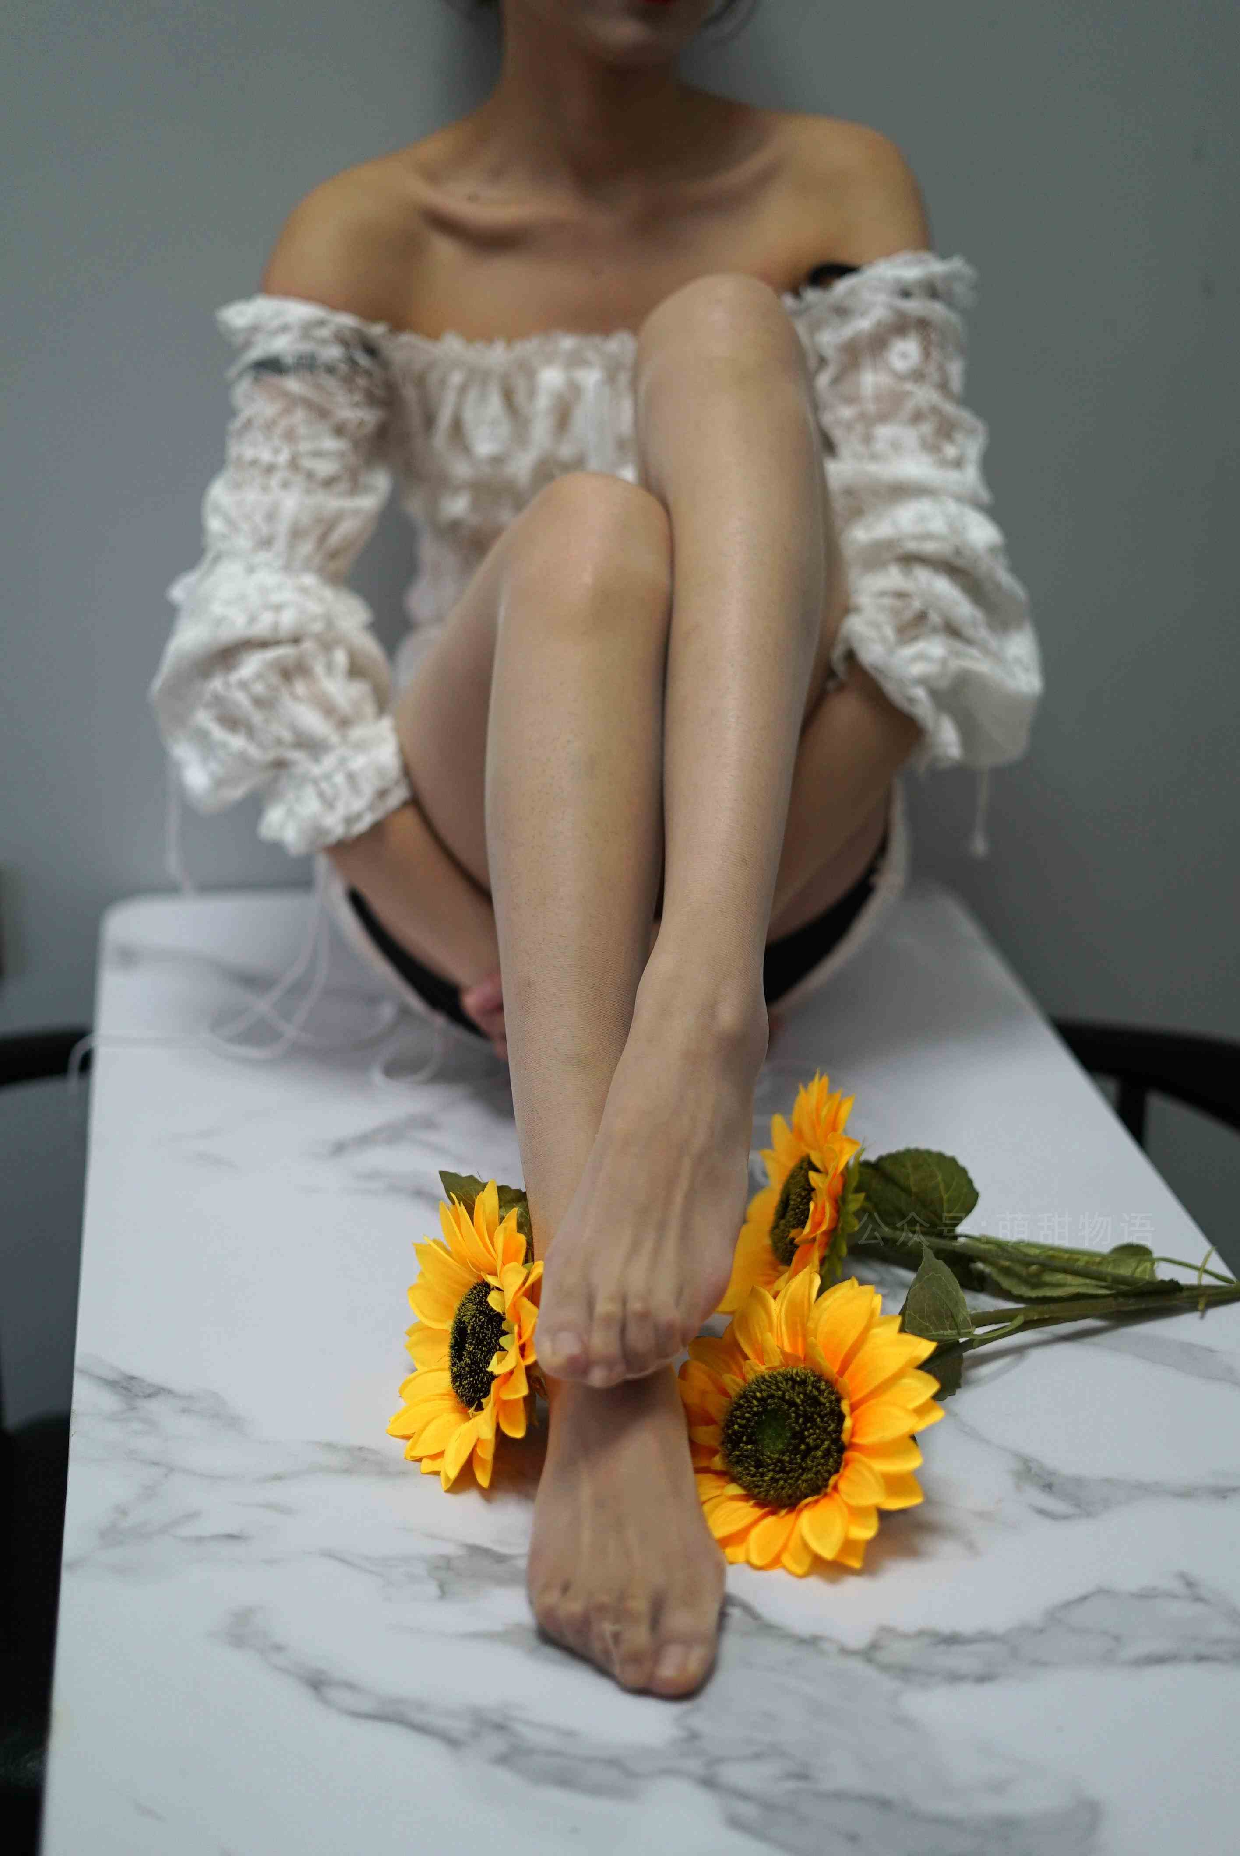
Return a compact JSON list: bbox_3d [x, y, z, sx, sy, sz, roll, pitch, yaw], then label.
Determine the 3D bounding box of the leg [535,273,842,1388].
[{"bbox_3d":[0.043,-0.085,1.271,0.135,0.425,0.460,4,23,4],"label":"leg"}]

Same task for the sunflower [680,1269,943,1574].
[{"bbox_3d":[0.083,0.213,1.158,0.140,0.140,0.055,16,5,29],"label":"sunflower"}]

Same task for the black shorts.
[{"bbox_3d":[-0.004,-0.040,1.662,0.350,0.180,0.250,1,23,-3],"label":"black shorts"}]

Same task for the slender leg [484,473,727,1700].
[{"bbox_3d":[-0.003,0.034,1.187,0.120,0.420,0.450,-2,23,-9],"label":"slender leg"}]

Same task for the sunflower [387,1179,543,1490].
[{"bbox_3d":[-0.063,0.188,1.188,0.055,0.140,0.140,4,17,-41],"label":"sunflower"}]

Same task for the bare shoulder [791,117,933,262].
[{"bbox_3d":[0.141,-0.436,1.517,0.085,0.090,0.100,1,23,-3],"label":"bare shoulder"}]

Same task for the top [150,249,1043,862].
[{"bbox_3d":[-0.015,-0.232,1.550,0.530,0.360,0.270,1,23,-3],"label":"top"}]

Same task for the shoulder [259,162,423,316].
[{"bbox_3d":[-0.165,-0.404,1.506,0.095,0.095,0.100,1,23,-3],"label":"shoulder"}]

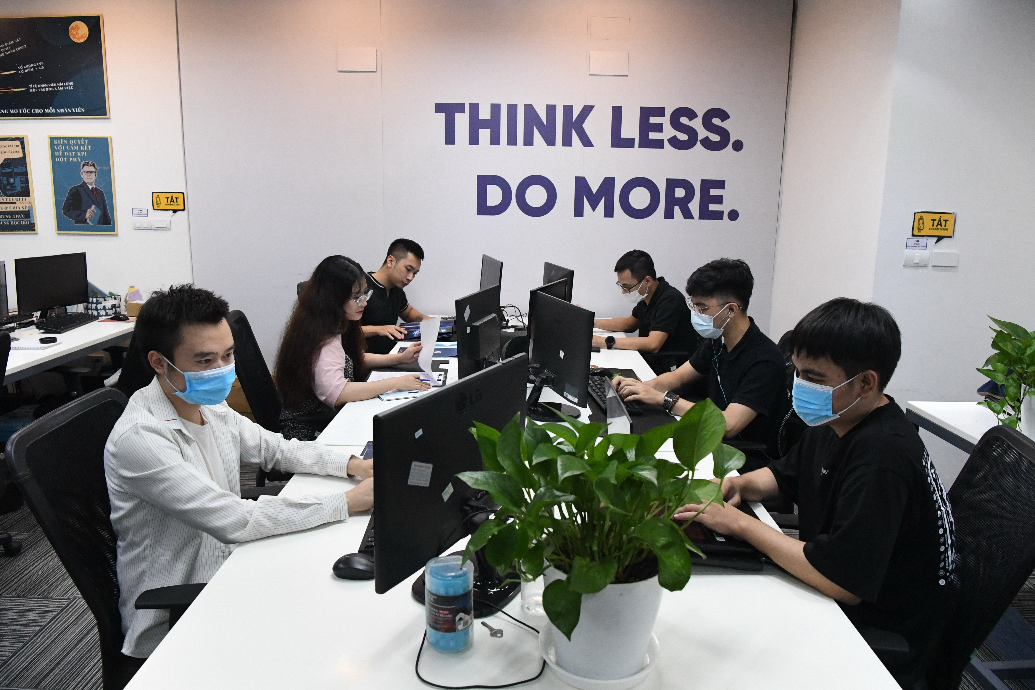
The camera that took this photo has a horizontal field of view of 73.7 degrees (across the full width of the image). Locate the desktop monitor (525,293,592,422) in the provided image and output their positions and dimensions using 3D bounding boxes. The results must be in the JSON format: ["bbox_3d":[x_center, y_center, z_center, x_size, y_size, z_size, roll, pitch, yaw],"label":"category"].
[{"bbox_3d":[0.124,0.048,2.483,0.200,0.405,0.515,-3,13,-20],"label":"desktop monitor"}]

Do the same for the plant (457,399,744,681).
[{"bbox_3d":[0.143,0.309,1.142,0.460,0.445,0.400,1,12,0],"label":"plant"}]

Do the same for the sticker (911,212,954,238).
[{"bbox_3d":[1.917,-0.552,3.179,0.200,0.113,0.008,1,12,0],"label":"sticker"}]

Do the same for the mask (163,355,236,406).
[{"bbox_3d":[-0.673,0.083,1.482,0.100,0.100,0.140,19,18,20],"label":"mask"}]

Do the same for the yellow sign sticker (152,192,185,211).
[{"bbox_3d":[-2.130,-0.877,4.213,0.200,0.113,0.008,1,12,0],"label":"yellow sign sticker"}]

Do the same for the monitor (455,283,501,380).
[{"bbox_3d":[-0.134,-0.012,2.749,0.200,0.405,0.515,4,12,16],"label":"monitor"}]

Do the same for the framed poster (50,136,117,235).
[{"bbox_3d":[-2.801,-1.022,4.446,0.403,0.623,0.025,1,12,0],"label":"framed poster"}]

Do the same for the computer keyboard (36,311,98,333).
[{"bbox_3d":[-2.528,-0.123,3.873,0.160,0.035,0.450,-1,13,-7],"label":"computer keyboard"}]

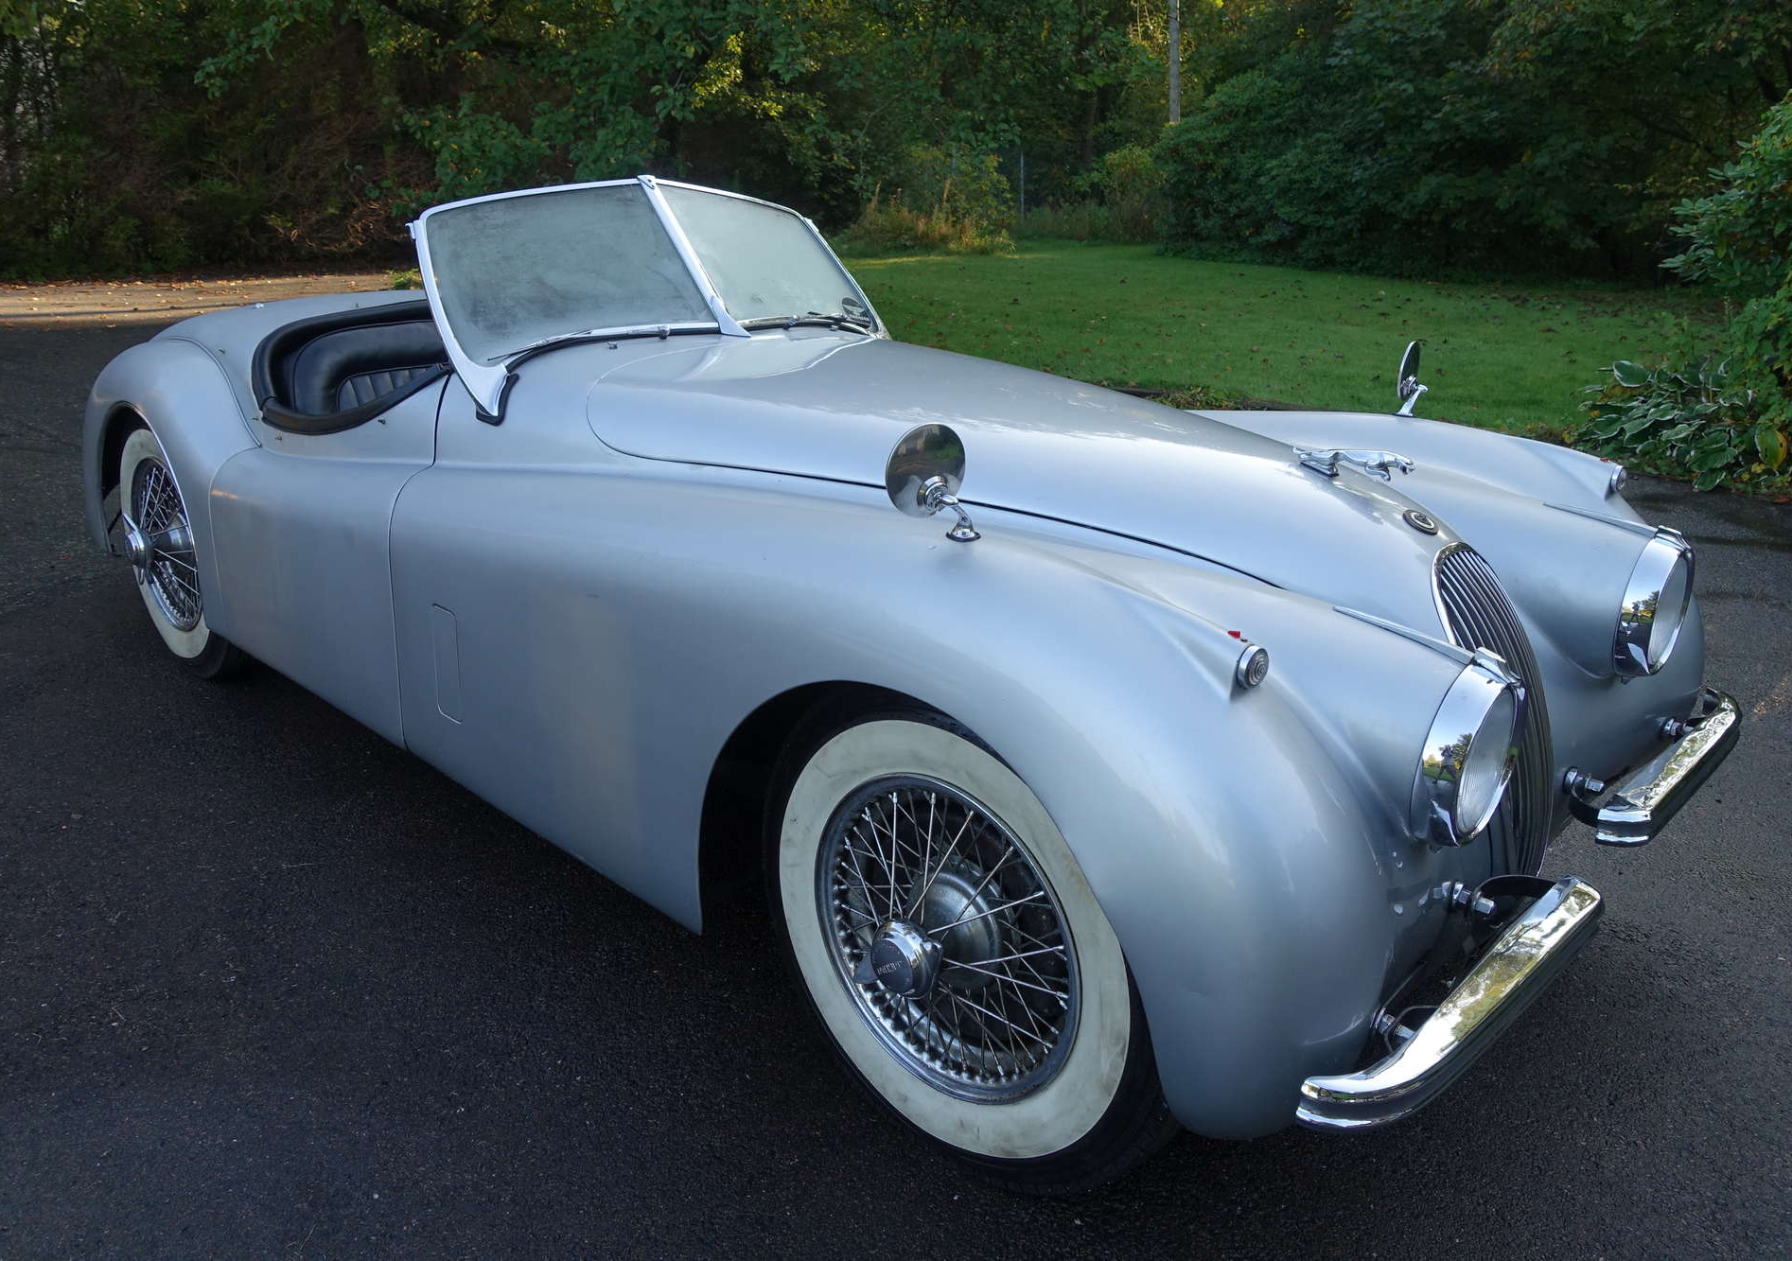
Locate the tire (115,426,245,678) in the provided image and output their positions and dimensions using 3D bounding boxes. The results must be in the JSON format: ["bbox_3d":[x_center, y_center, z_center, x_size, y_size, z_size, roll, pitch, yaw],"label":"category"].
[{"bbox_3d":[-1.823,-0.236,3.280,0.710,0.710,0.165,18,25,39],"label":"tire"}]

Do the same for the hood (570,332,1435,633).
[{"bbox_3d":[0.256,-0.316,2.189,1.550,0.240,0.880,18,25,39],"label":"hood"}]

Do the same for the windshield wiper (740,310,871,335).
[{"bbox_3d":[-0.165,-0.699,2.873,0.055,0.045,0.430,12,21,27],"label":"windshield wiper"}]

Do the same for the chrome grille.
[{"bbox_3d":[0.840,0.120,1.764,0.205,0.470,0.250,18,25,39],"label":"chrome grille"}]

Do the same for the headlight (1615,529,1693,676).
[{"bbox_3d":[1.180,-0.034,1.953,0.090,0.227,0.215,18,25,39],"label":"headlight"}]

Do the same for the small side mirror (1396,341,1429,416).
[{"bbox_3d":[0.973,-0.476,2.380,0.060,0.142,0.118,18,25,39],"label":"small side mirror"}]

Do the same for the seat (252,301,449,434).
[{"bbox_3d":[-1.040,-0.445,2.986,0.650,0.530,0.540,18,25,39],"label":"seat"}]

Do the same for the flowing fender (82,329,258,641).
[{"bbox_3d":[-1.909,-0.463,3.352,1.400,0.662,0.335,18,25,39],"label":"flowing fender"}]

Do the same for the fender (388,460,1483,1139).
[{"bbox_3d":[-0.102,0.083,1.899,1.820,0.685,0.510,18,25,39],"label":"fender"}]

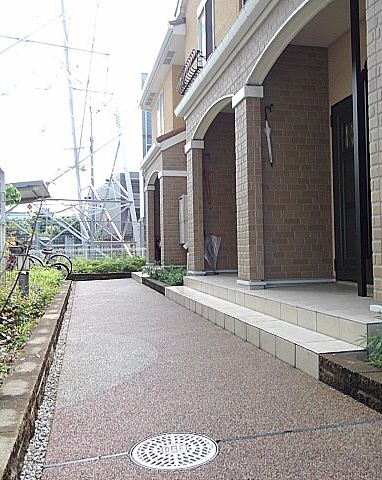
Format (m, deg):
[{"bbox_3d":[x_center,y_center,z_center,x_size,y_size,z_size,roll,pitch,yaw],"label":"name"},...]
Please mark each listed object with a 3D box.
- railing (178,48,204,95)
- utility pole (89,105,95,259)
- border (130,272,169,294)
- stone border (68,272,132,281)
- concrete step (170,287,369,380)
[{"bbox_3d":[0.032,-3.403,9.388,0.239,0.347,1.386,-1,-1,-13],"label":"railing"},{"bbox_3d":[-7.817,-4.612,36.804,0.360,12.435,0.360,-1,-1,-13],"label":"utility pole"},{"bbox_3d":[-0.894,0.901,9.880,0.166,0.142,4.966,-1,-1,-13],"label":"border"},{"bbox_3d":[-2.366,0.964,12.050,1.671,0.154,0.169,-1,-1,-13],"label":"stone border"},{"bbox_3d":[0.316,0.784,5.088,0.306,0.150,4.920,-1,-1,-13],"label":"concrete step"}]

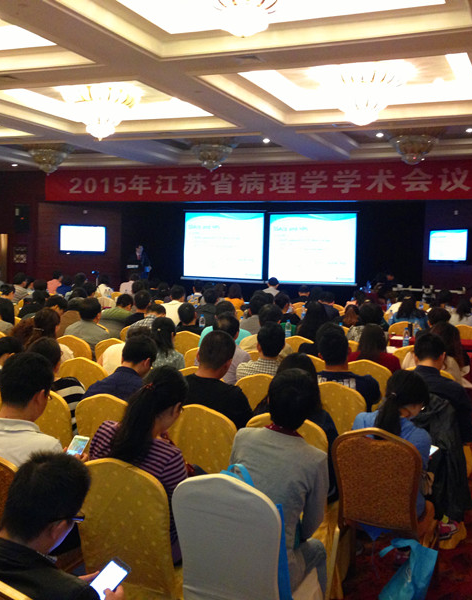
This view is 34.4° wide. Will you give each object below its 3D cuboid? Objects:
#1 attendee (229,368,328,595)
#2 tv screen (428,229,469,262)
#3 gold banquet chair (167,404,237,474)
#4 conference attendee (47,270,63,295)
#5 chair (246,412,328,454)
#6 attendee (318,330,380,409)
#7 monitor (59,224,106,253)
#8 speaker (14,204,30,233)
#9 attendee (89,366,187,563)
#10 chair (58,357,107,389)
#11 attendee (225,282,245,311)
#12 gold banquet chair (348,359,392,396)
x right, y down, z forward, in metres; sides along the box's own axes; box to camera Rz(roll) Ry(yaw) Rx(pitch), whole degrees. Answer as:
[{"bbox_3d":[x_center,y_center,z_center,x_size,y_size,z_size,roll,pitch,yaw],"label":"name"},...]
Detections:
[{"bbox_3d":[0.207,0.940,3.313,0.500,1.280,0.740,3,3,22],"label":"attendee"},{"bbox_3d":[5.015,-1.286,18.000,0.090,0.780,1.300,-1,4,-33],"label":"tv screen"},{"bbox_3d":[-0.101,1.041,4.496,0.460,0.935,0.560,3,3,22],"label":"gold banquet chair"},{"bbox_3d":[-3.780,0.117,16.447,0.480,1.360,0.780,3,3,23],"label":"conference attendee"},{"bbox_3d":[0.339,1.063,4.304,0.460,0.935,0.560,3,3,22],"label":"chair"},{"bbox_3d":[0.727,0.814,5.466,0.520,1.336,0.780,2,3,18],"label":"attendee"},{"bbox_3d":[-4.611,-1.830,22.958,1.390,0.810,0.080,2,3,2],"label":"monitor"},{"bbox_3d":[-6.564,-2.506,23.449,0.480,0.820,0.300,3,3,20],"label":"speaker"},{"bbox_3d":[-0.356,0.929,3.524,0.500,1.250,0.740,3,3,22],"label":"attendee"},{"bbox_3d":[-1.154,0.928,6.441,0.460,0.940,0.570,3,3,23],"label":"chair"},{"bbox_3d":[0.082,0.426,12.795,0.480,1.320,0.780,3,3,23],"label":"attendee"},{"bbox_3d":[1.197,0.968,6.745,0.460,0.940,0.570,3,3,23],"label":"gold banquet chair"}]

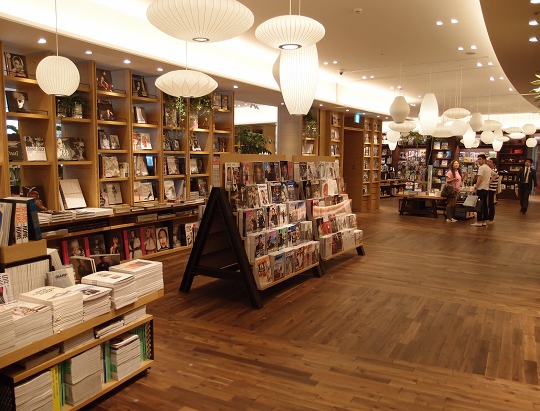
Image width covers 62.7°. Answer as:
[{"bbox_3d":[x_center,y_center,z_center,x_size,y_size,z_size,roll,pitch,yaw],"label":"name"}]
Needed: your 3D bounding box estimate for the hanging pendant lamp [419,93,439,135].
[{"bbox_3d":[3.292,-1.880,9.150,0.390,0.850,0.390,1,6,0],"label":"hanging pendant lamp"}]

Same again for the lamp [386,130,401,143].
[{"bbox_3d":[3.550,-1.982,12.700,0.370,0.350,0.370,1,6,0],"label":"lamp"}]

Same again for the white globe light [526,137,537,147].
[{"bbox_3d":[9.922,-2.372,16.800,0.425,0.360,0.425,0,6,0],"label":"white globe light"}]

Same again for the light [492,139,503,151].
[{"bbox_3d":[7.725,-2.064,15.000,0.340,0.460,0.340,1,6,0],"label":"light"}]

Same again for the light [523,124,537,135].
[{"bbox_3d":[8.553,-2.493,14.600,0.465,0.365,0.465,0,6,0],"label":"light"}]

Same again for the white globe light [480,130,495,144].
[{"bbox_3d":[6.095,-1.894,12.400,0.375,0.360,0.375,1,6,0],"label":"white globe light"}]

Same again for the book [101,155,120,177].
[{"bbox_3d":[-2.378,-0.570,6.650,0.030,0.320,0.250,-7,1,32],"label":"book"}]

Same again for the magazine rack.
[{"bbox_3d":[-0.155,0.286,5.601,1.120,1.450,1.550,5,8,31],"label":"magazine rack"}]

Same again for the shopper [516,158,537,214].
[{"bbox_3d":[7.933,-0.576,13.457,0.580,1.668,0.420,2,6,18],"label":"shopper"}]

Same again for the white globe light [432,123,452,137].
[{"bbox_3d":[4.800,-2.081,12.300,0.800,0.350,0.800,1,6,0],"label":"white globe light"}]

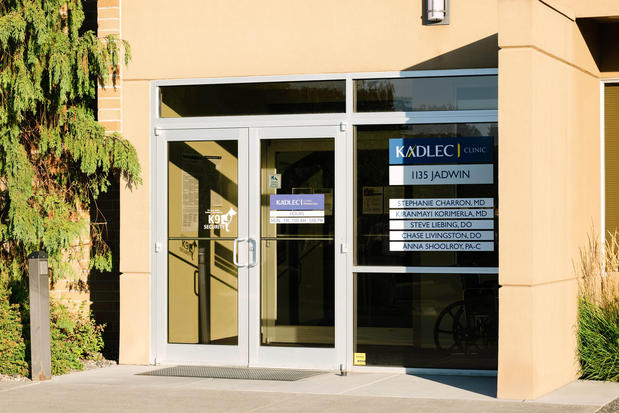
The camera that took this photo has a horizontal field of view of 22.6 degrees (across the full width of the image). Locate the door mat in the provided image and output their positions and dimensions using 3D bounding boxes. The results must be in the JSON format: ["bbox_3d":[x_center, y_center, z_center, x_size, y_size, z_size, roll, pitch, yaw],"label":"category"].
[{"bbox_3d":[-0.649,1.420,13.256,1.490,0.020,0.840,0,-1,21],"label":"door mat"}]

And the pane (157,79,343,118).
[{"bbox_3d":[-0.531,-0.965,13.877,1.815,0.296,0.050,0,-1,21],"label":"pane"}]

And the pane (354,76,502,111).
[{"bbox_3d":[1.064,-0.968,13.277,1.450,0.300,0.050,0,-1,21],"label":"pane"}]

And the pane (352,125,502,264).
[{"bbox_3d":[1.065,-0.101,13.268,1.450,1.233,0.050,0,-1,21],"label":"pane"}]

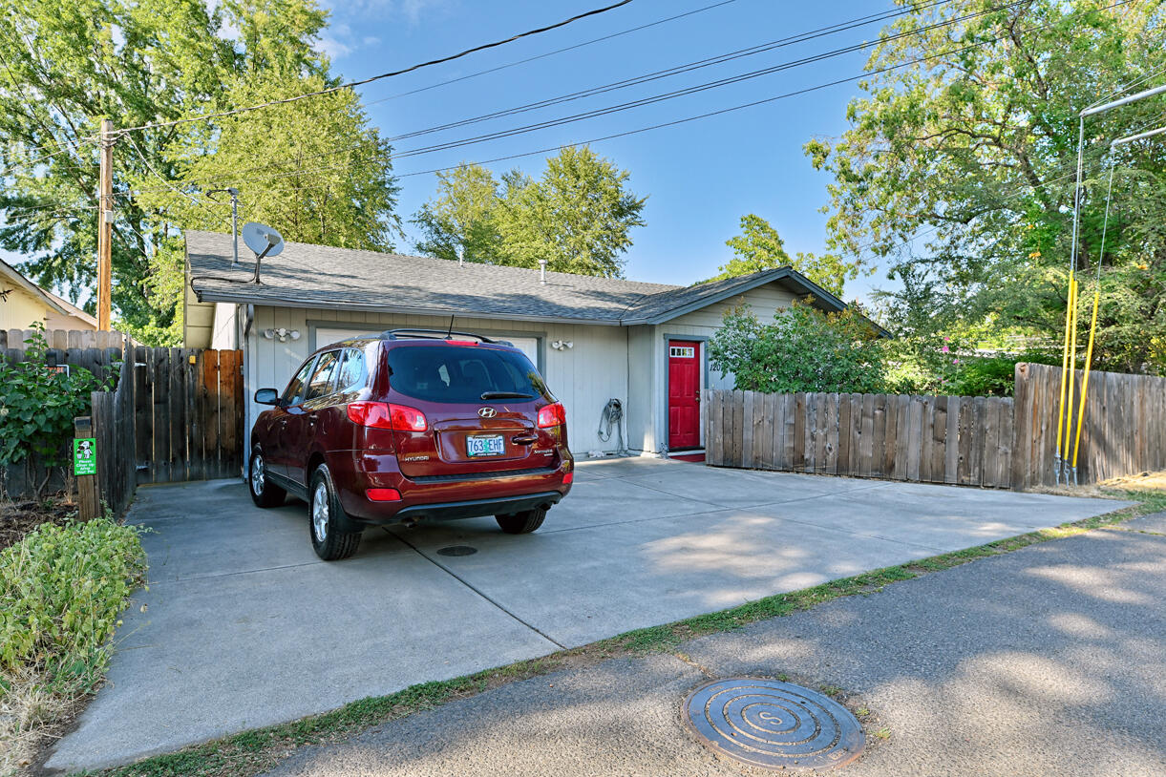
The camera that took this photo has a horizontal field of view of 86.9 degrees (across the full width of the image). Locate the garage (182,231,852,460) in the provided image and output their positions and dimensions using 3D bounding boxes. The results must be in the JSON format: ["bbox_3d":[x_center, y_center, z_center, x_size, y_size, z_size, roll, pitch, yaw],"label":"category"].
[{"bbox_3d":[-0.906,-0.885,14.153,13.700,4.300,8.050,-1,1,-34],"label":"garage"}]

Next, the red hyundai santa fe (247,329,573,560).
[{"bbox_3d":[-2.054,0.452,6.310,1.890,1.770,4.680,-1,1,-36],"label":"red hyundai santa fe"}]

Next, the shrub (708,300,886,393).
[{"bbox_3d":[4.067,-0.167,11.699,3.000,2.980,2.500,-1,1,-34],"label":"shrub"}]

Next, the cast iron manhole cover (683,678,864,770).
[{"bbox_3d":[0.776,1.371,2.545,0.700,0.040,0.700,0,1,0],"label":"cast iron manhole cover"}]

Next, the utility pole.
[{"bbox_3d":[-11.346,-2.558,14.472,0.300,7.440,0.300,1,1,-38],"label":"utility pole"}]

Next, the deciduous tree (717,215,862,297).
[{"bbox_3d":[7.153,-2.552,22.473,6.200,7.800,5.800,0,1,0],"label":"deciduous tree"}]

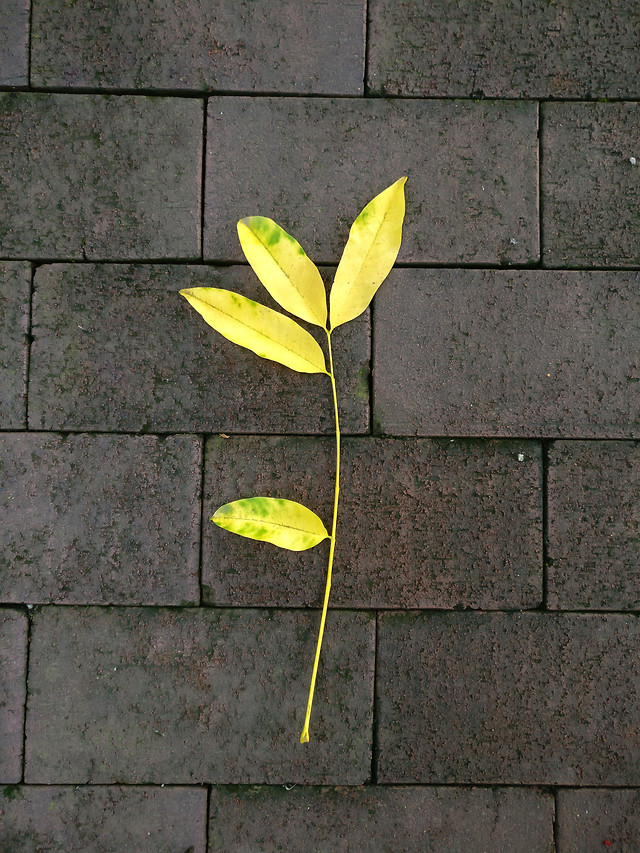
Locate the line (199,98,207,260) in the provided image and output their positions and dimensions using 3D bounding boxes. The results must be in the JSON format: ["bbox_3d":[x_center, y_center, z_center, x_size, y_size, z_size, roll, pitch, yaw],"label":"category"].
[{"bbox_3d":[-0.070,-0.150,0.422,0.004,0.006,0.101,1,88,-1],"label":"line"}]

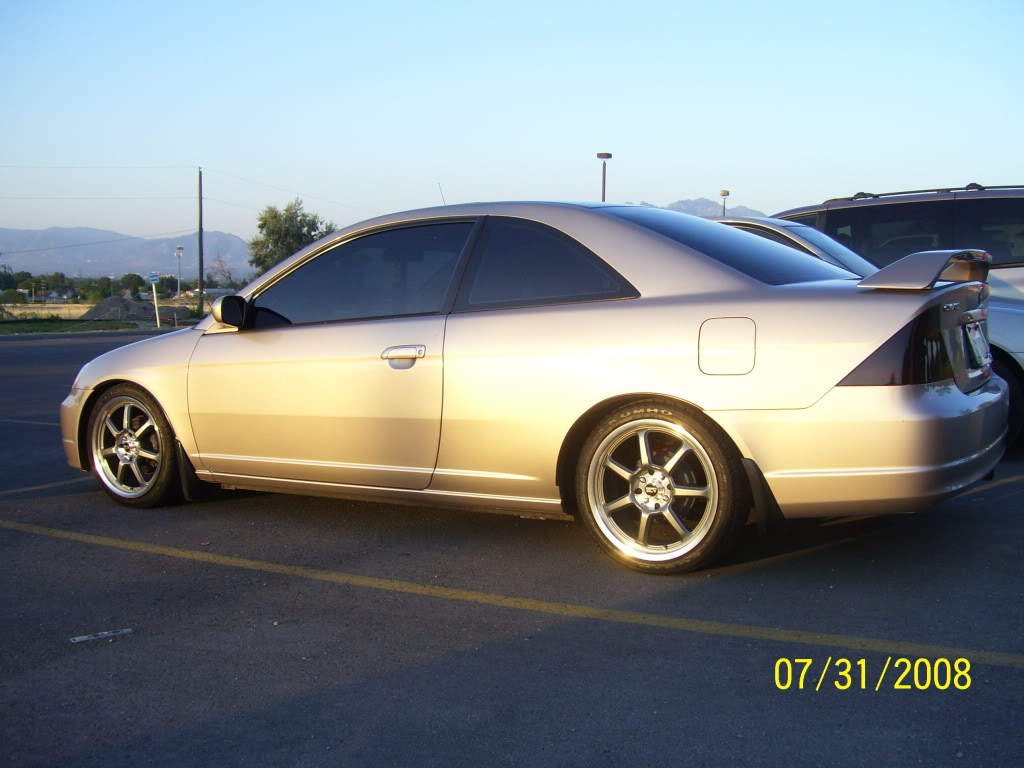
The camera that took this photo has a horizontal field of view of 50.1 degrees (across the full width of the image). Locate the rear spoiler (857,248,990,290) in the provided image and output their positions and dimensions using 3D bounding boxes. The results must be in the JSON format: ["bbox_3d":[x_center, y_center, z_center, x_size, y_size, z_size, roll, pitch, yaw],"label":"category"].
[{"bbox_3d":[1.520,-0.401,3.832,0.320,0.135,1.140,2,6,32],"label":"rear spoiler"}]

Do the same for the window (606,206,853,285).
[{"bbox_3d":[0.870,-0.548,4.229,0.860,0.110,1.200,26,18,28],"label":"window"}]

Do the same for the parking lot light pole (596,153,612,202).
[{"bbox_3d":[4.342,-7.103,51.299,0.600,7.300,0.600,1,5,20],"label":"parking lot light pole"}]

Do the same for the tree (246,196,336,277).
[{"bbox_3d":[-15.898,-9.758,80.000,6.400,7.500,6.200,-1,5,0],"label":"tree"}]

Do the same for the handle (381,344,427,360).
[{"bbox_3d":[-0.411,-0.118,4.092,0.215,0.060,0.050,2,6,32],"label":"handle"}]

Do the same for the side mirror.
[{"bbox_3d":[-1.168,-0.300,4.506,0.115,0.130,0.185,2,6,32],"label":"side mirror"}]

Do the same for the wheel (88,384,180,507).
[{"bbox_3d":[-1.704,0.281,5.077,0.598,0.598,0.210,2,6,33],"label":"wheel"}]

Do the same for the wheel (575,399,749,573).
[{"bbox_3d":[0.510,0.341,3.679,0.598,0.598,0.210,2,6,32],"label":"wheel"}]

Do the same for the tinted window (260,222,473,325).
[{"bbox_3d":[-0.617,-0.433,4.381,1.000,0.440,0.070,2,-18,32],"label":"tinted window"}]

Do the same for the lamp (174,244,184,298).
[{"bbox_3d":[-39.552,-13.243,130.000,0.900,6.500,0.900,-1,5,0],"label":"lamp"}]

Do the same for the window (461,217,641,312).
[{"bbox_3d":[0.150,-0.446,3.900,0.760,0.400,0.070,2,-18,32],"label":"window"}]

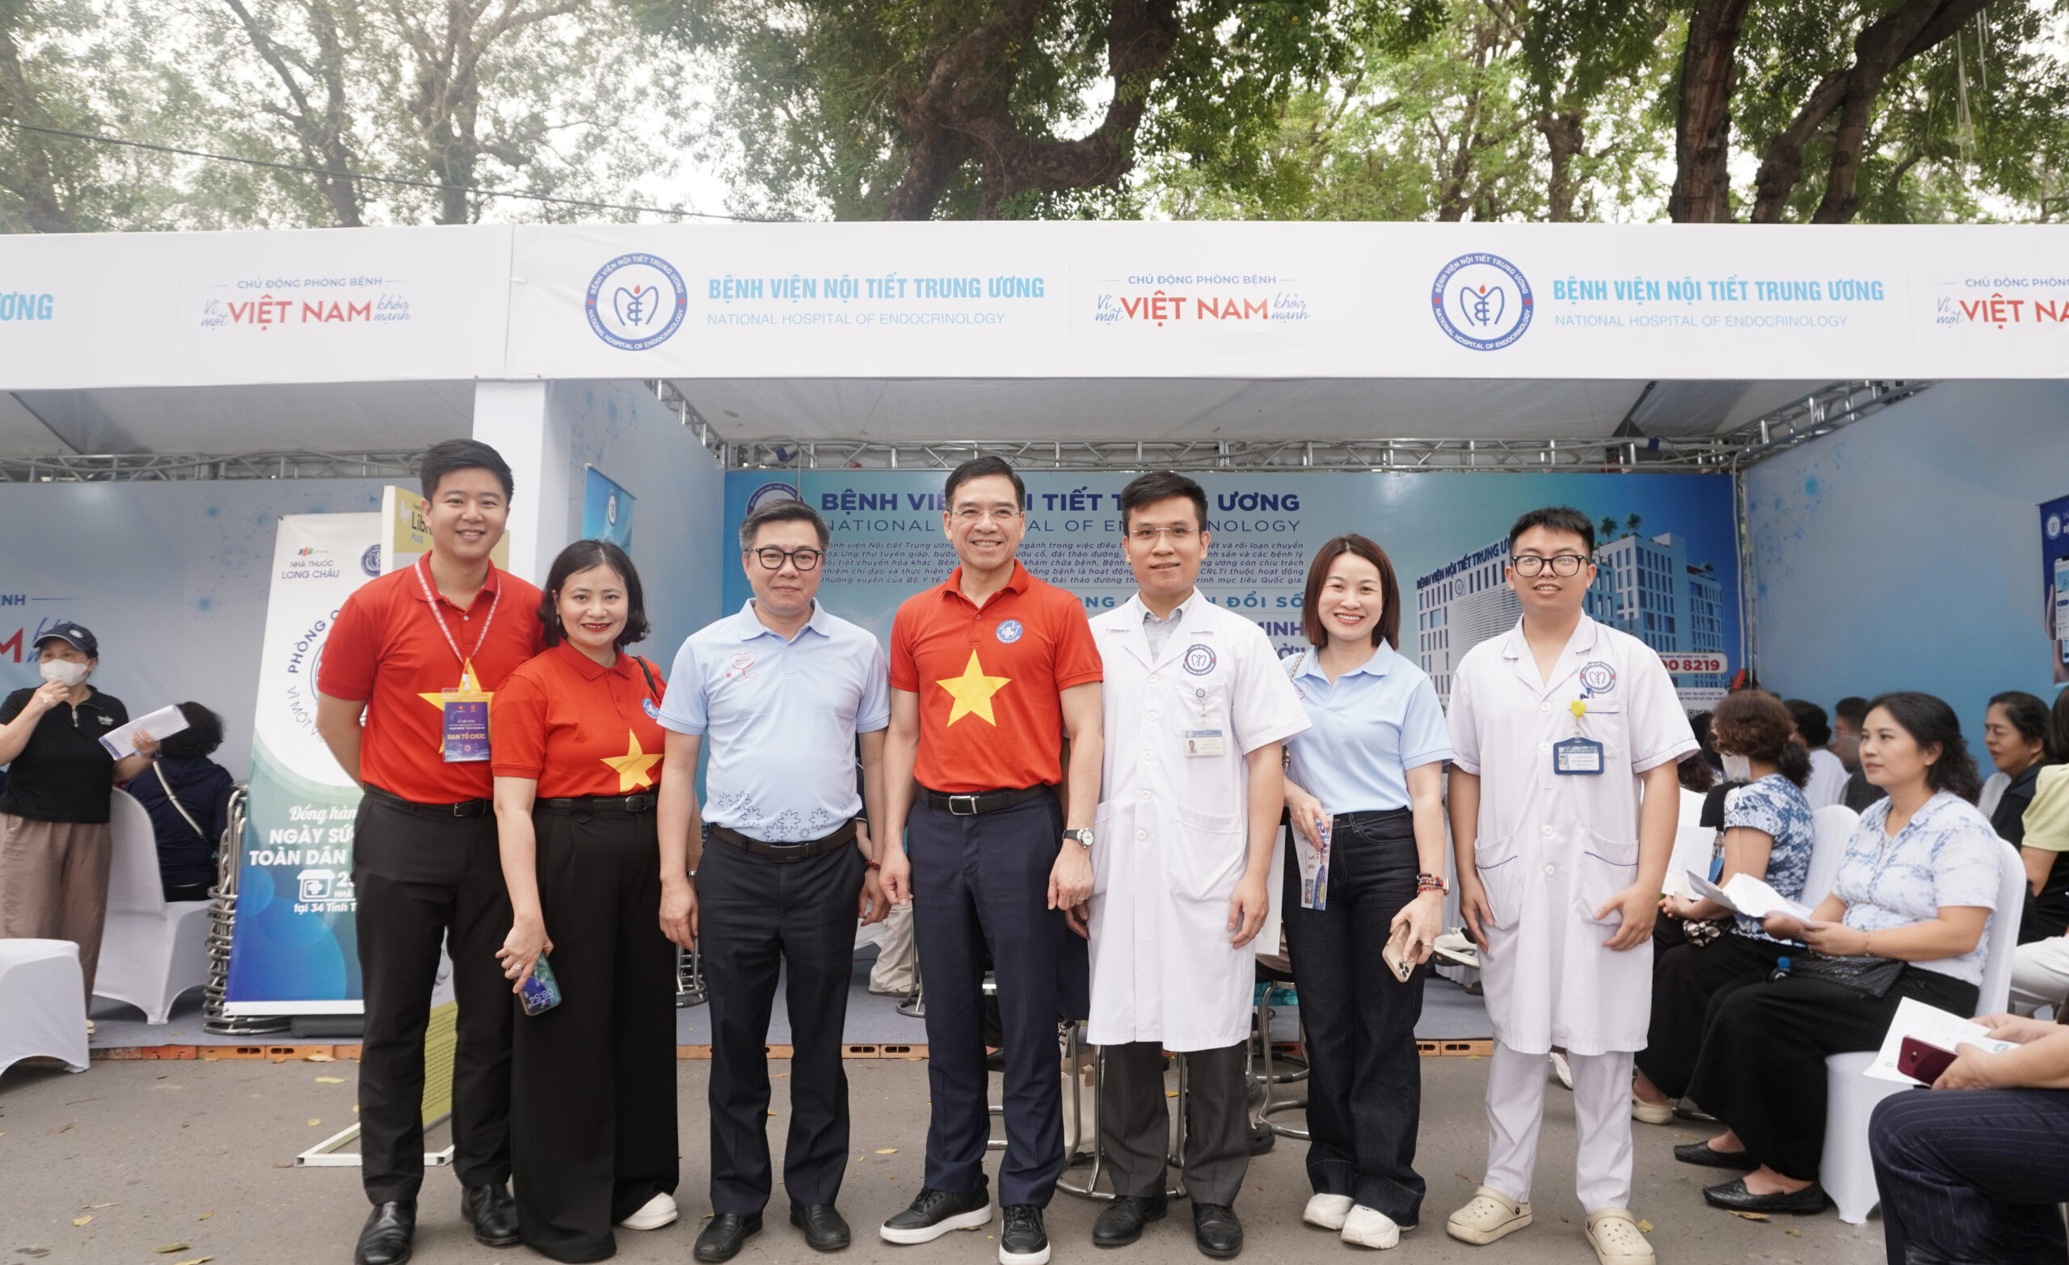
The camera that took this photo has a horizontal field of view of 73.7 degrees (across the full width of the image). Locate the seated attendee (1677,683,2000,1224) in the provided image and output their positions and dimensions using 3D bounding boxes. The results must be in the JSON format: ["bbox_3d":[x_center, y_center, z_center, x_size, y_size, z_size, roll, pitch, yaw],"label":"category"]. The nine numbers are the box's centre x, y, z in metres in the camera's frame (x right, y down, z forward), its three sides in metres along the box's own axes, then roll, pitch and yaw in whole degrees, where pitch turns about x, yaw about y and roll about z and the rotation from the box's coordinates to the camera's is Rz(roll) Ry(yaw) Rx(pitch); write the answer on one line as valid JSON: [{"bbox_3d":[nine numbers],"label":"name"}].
[{"bbox_3d":[2.030,0.768,3.520,0.830,1.240,0.560,0,-6,3],"label":"seated attendee"}]

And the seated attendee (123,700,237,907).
[{"bbox_3d":[-3.360,0.901,5.658,0.500,1.240,0.720,-3,-6,23],"label":"seated attendee"}]

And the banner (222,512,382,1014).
[{"bbox_3d":[-2.560,0.515,5.124,0.800,1.900,0.200,1,-9,8],"label":"banner"}]

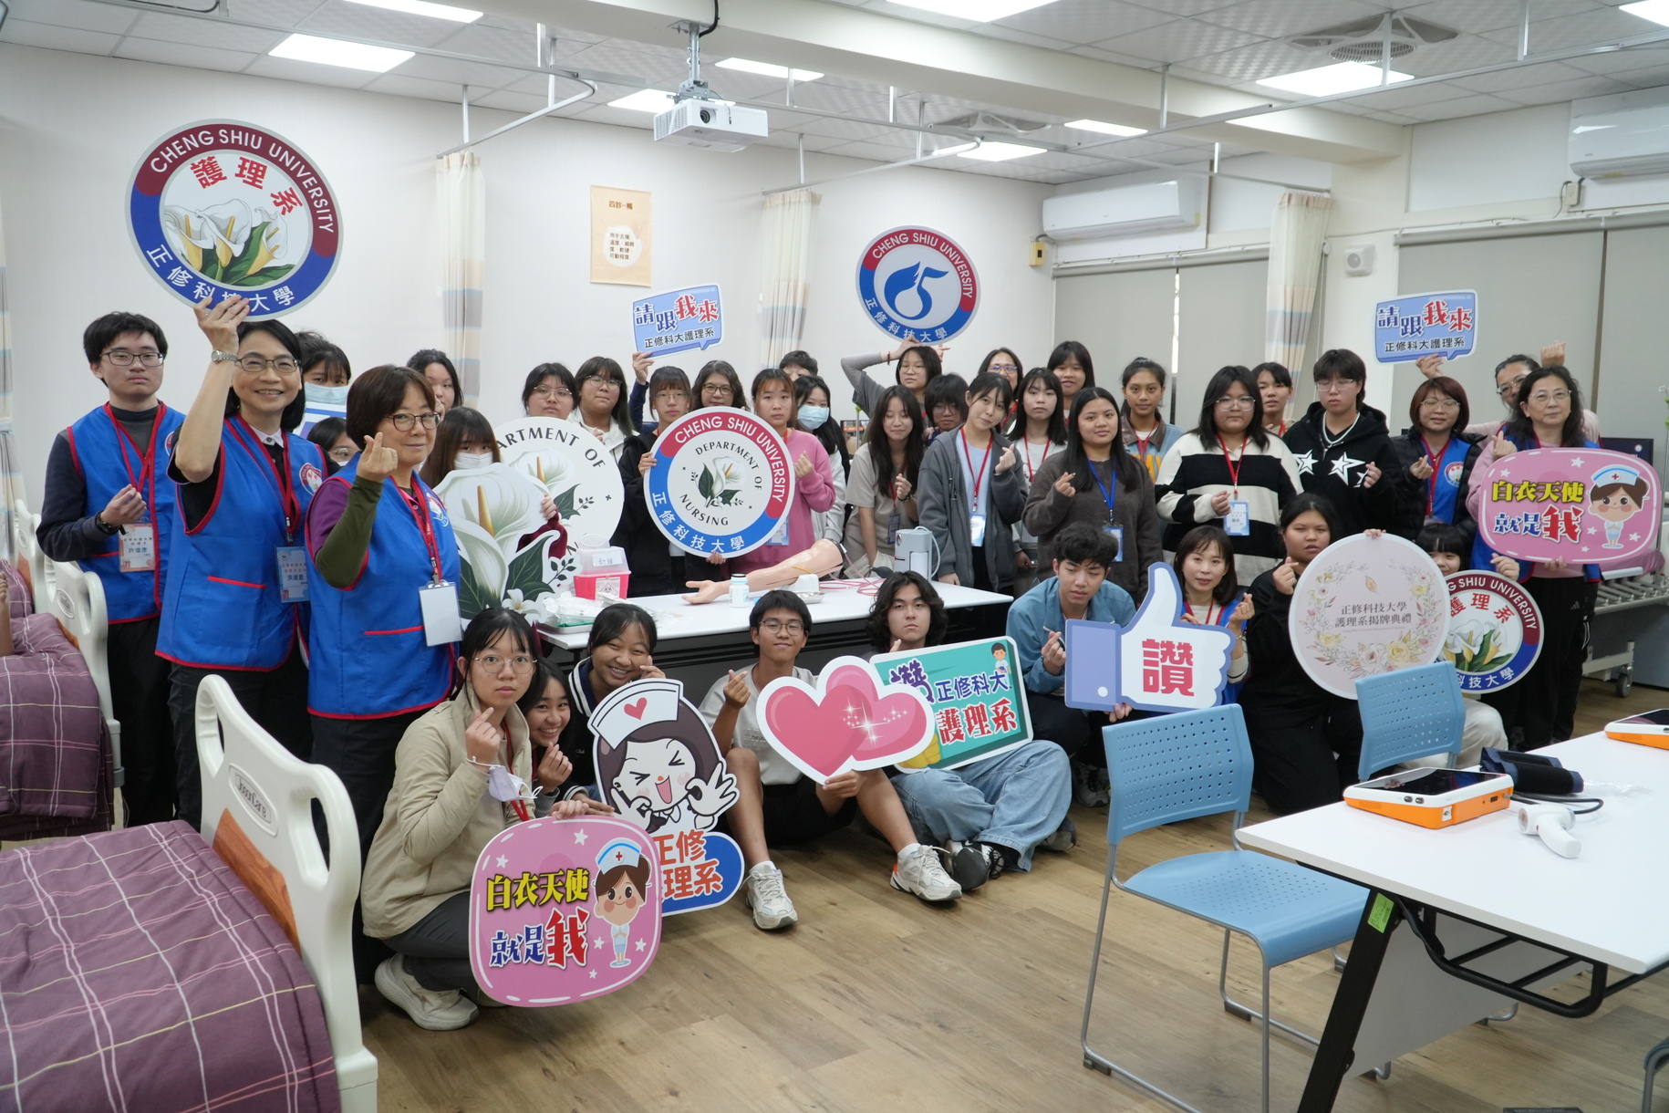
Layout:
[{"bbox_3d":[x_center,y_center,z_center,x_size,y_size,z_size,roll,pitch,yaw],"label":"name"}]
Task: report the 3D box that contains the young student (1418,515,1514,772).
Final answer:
[{"bbox_3d":[2.333,0.376,4.680,0.480,0.996,0.600,3,8,20],"label":"young student"}]

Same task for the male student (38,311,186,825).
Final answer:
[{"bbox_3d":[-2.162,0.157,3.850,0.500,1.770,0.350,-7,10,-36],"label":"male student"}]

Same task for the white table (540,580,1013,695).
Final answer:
[{"bbox_3d":[-0.254,0.538,4.729,1.740,0.740,0.736,-5,10,-28],"label":"white table"}]

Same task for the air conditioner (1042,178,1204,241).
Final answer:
[{"bbox_3d":[2.145,-2.628,9.590,0.230,0.310,1.260,-7,11,-37],"label":"air conditioner"}]

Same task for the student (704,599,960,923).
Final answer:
[{"bbox_3d":[-0.048,0.586,3.986,0.740,0.860,0.850,-3,9,-15],"label":"student"}]

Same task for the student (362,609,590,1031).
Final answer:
[{"bbox_3d":[-0.865,0.593,3.080,0.460,0.910,0.620,-5,9,-37],"label":"student"}]

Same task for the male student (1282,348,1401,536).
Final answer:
[{"bbox_3d":[2.029,0.003,5.000,0.500,1.649,0.340,3,8,18],"label":"male student"}]

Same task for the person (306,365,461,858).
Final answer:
[{"bbox_3d":[-1.153,0.321,3.250,0.380,1.610,0.450,6,10,36],"label":"person"}]

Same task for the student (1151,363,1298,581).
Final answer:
[{"bbox_3d":[1.555,0.041,4.950,0.560,1.577,0.380,2,7,14],"label":"student"}]

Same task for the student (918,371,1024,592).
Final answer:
[{"bbox_3d":[0.544,0.050,4.950,0.470,1.543,0.340,1,7,3],"label":"student"}]

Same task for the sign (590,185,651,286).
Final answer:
[{"bbox_3d":[-1.319,-1.988,7.794,0.415,0.585,0.020,-7,11,-37],"label":"sign"}]

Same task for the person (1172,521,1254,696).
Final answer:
[{"bbox_3d":[1.392,0.378,4.680,0.480,0.973,0.580,2,7,14],"label":"person"}]

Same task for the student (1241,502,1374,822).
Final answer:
[{"bbox_3d":[1.787,0.332,4.715,0.540,1.130,0.620,2,9,12],"label":"student"}]

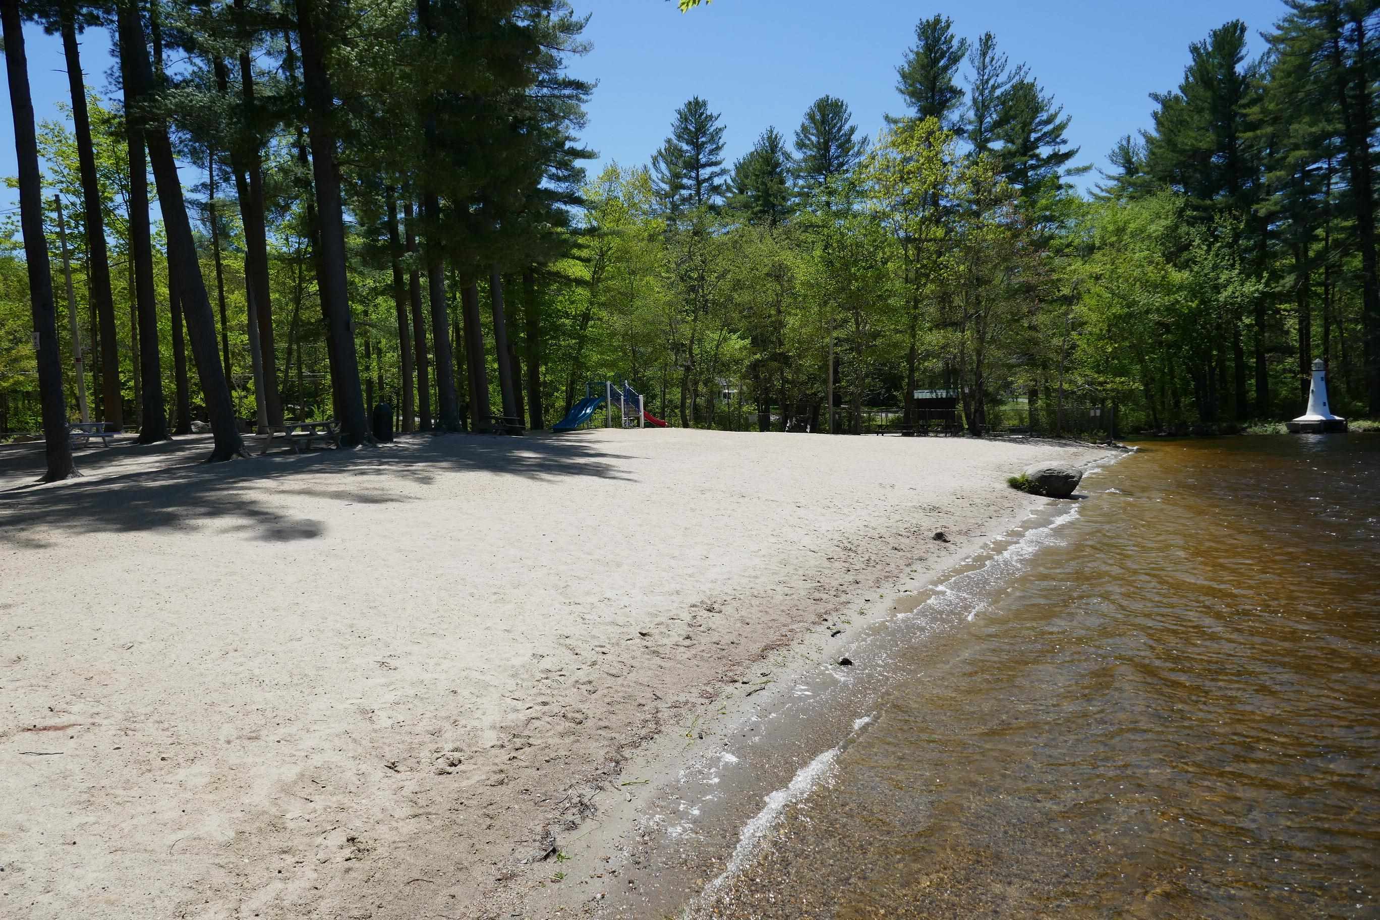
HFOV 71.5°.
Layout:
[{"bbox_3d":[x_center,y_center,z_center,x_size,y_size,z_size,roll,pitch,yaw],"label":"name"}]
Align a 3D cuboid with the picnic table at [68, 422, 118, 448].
[{"bbox_3d":[-18.885,-0.743,30.000,1.500,0.750,1.850,3,5,40],"label":"picnic table"}]

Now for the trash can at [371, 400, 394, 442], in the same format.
[{"bbox_3d":[-9.273,-1.120,29.000,0.600,1.180,0.600,-2,4,-18],"label":"trash can"}]

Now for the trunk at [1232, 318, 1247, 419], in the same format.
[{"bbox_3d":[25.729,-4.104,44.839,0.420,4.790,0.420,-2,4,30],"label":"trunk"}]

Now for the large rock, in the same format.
[{"bbox_3d":[6.068,0.353,16.100,1.020,0.600,0.850,1,4,22],"label":"large rock"}]

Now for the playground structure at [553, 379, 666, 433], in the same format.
[{"bbox_3d":[-3.473,-2.364,42.000,2.900,2.100,4.700,2,5,35],"label":"playground structure"}]

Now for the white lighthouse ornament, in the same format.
[{"bbox_3d":[25.516,-2.590,39.000,2.200,3.000,2.200,2,5,34],"label":"white lighthouse ornament"}]

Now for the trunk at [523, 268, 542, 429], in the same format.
[{"bbox_3d":[-6.673,-4.718,40.767,0.520,6.920,0.520,-3,4,-9],"label":"trunk"}]

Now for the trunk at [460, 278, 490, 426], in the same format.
[{"bbox_3d":[-8.695,-4.241,38.794,0.660,6.140,0.600,-5,4,-12],"label":"trunk"}]

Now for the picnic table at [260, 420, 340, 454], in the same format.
[{"bbox_3d":[-10.951,-0.644,27.000,1.500,0.760,2.150,2,5,33],"label":"picnic table"}]

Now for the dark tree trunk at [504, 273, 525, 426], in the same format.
[{"bbox_3d":[-7.842,-4.867,42.769,0.450,6.860,0.450,-4,4,-10],"label":"dark tree trunk"}]

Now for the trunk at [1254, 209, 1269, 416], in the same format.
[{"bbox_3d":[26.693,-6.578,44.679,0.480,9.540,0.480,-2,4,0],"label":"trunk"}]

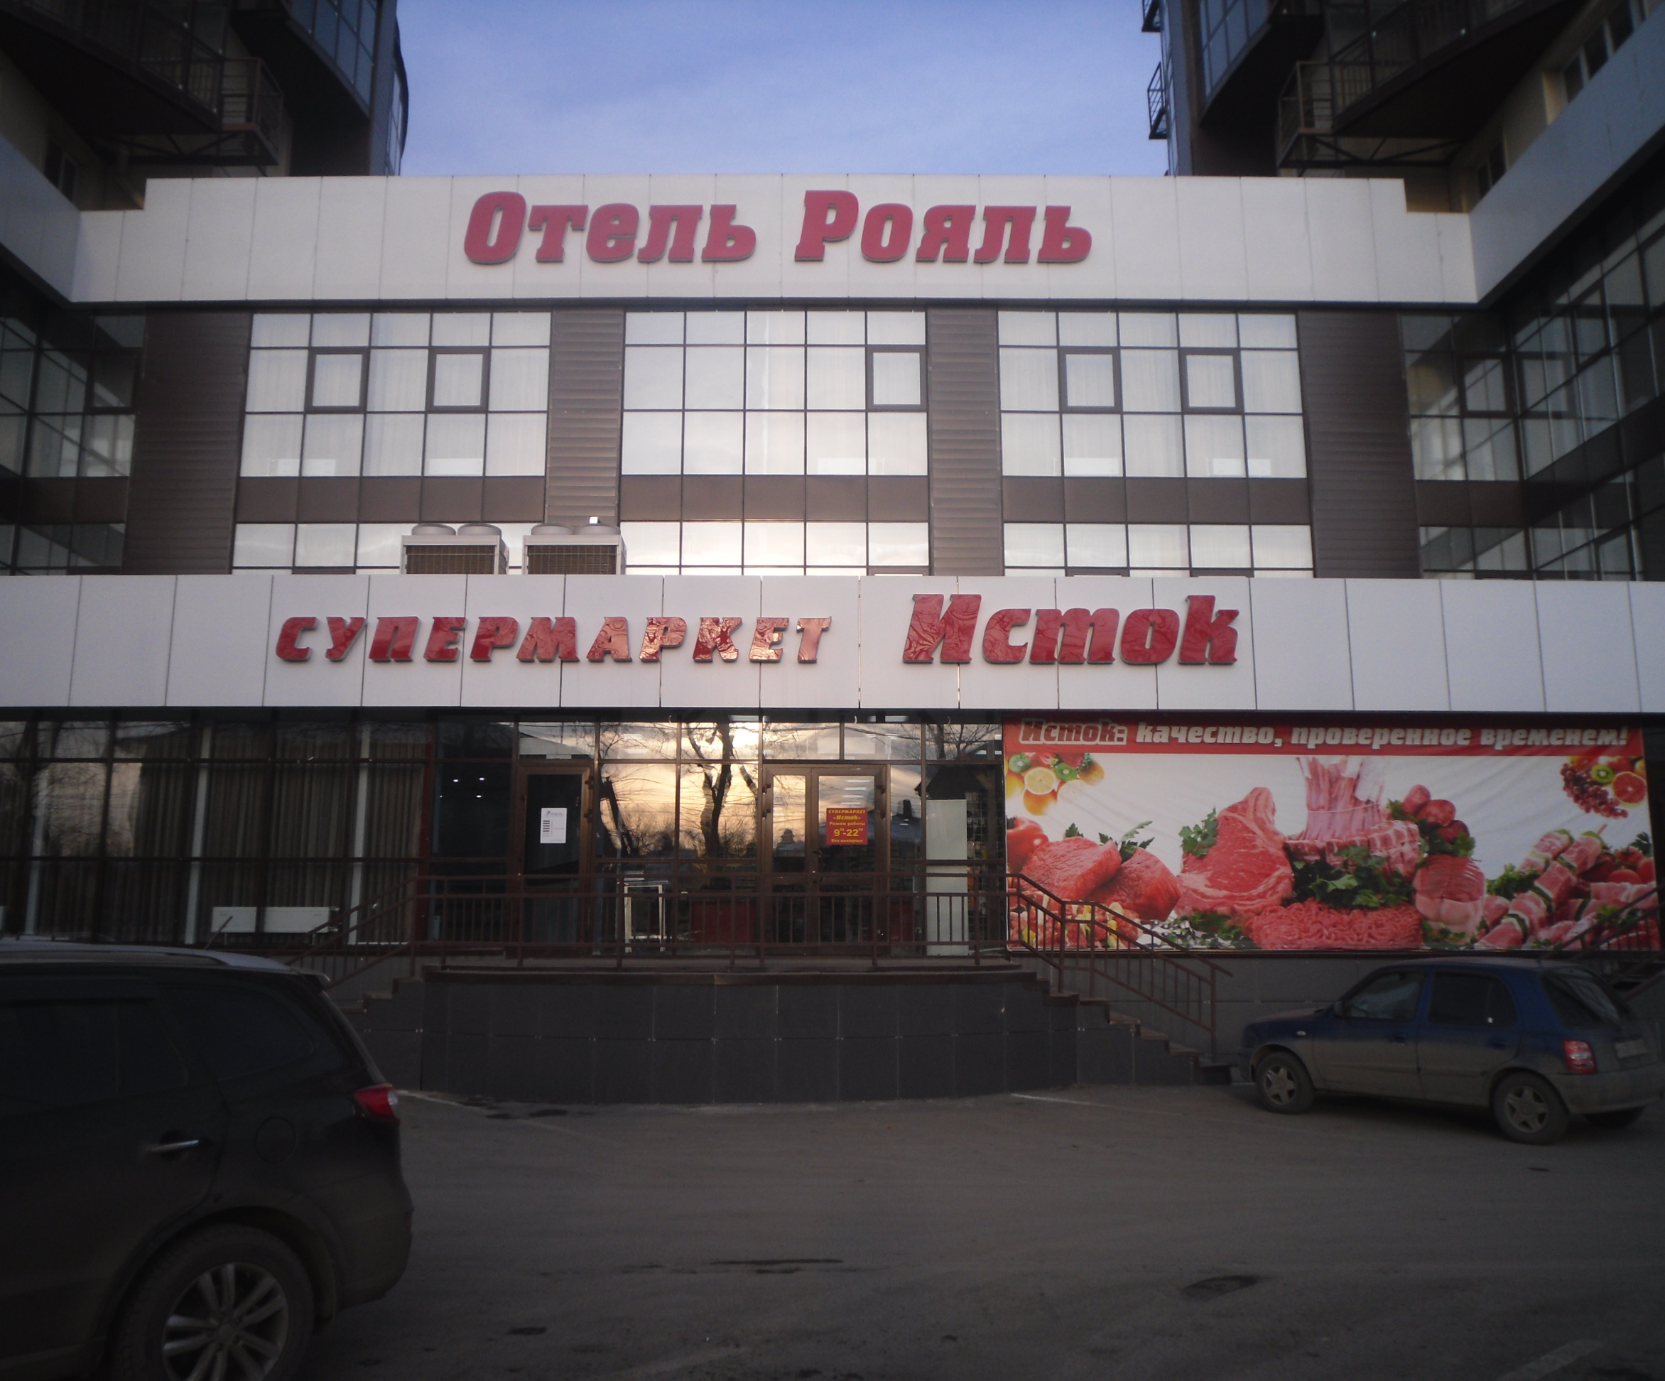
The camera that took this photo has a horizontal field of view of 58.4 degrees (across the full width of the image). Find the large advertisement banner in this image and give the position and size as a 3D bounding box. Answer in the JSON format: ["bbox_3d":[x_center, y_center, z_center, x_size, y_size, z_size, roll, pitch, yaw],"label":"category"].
[{"bbox_3d":[5.864,1.707,17.514,7.633,2.683,0.059,0,-10,0],"label":"large advertisement banner"}]

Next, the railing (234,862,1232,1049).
[{"bbox_3d":[-1.025,2.872,15.322,10.643,1.891,1.881,0,-10,0],"label":"railing"}]

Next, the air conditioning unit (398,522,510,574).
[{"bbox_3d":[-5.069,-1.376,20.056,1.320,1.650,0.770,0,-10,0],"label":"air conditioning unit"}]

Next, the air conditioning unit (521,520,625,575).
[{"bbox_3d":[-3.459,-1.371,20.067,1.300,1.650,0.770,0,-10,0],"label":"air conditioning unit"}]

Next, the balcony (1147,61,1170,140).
[{"bbox_3d":[8.195,-14.514,36.750,0.510,1.350,1.150,0,-10,0],"label":"balcony"}]

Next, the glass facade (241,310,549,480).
[{"bbox_3d":[-6.868,-4.662,23.458,4.796,2.786,0.199,0,-10,0],"label":"glass facade"}]

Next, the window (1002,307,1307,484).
[{"bbox_3d":[5.173,-4.797,24.142,4.911,2.848,0.130,0,-9,0],"label":"window"}]

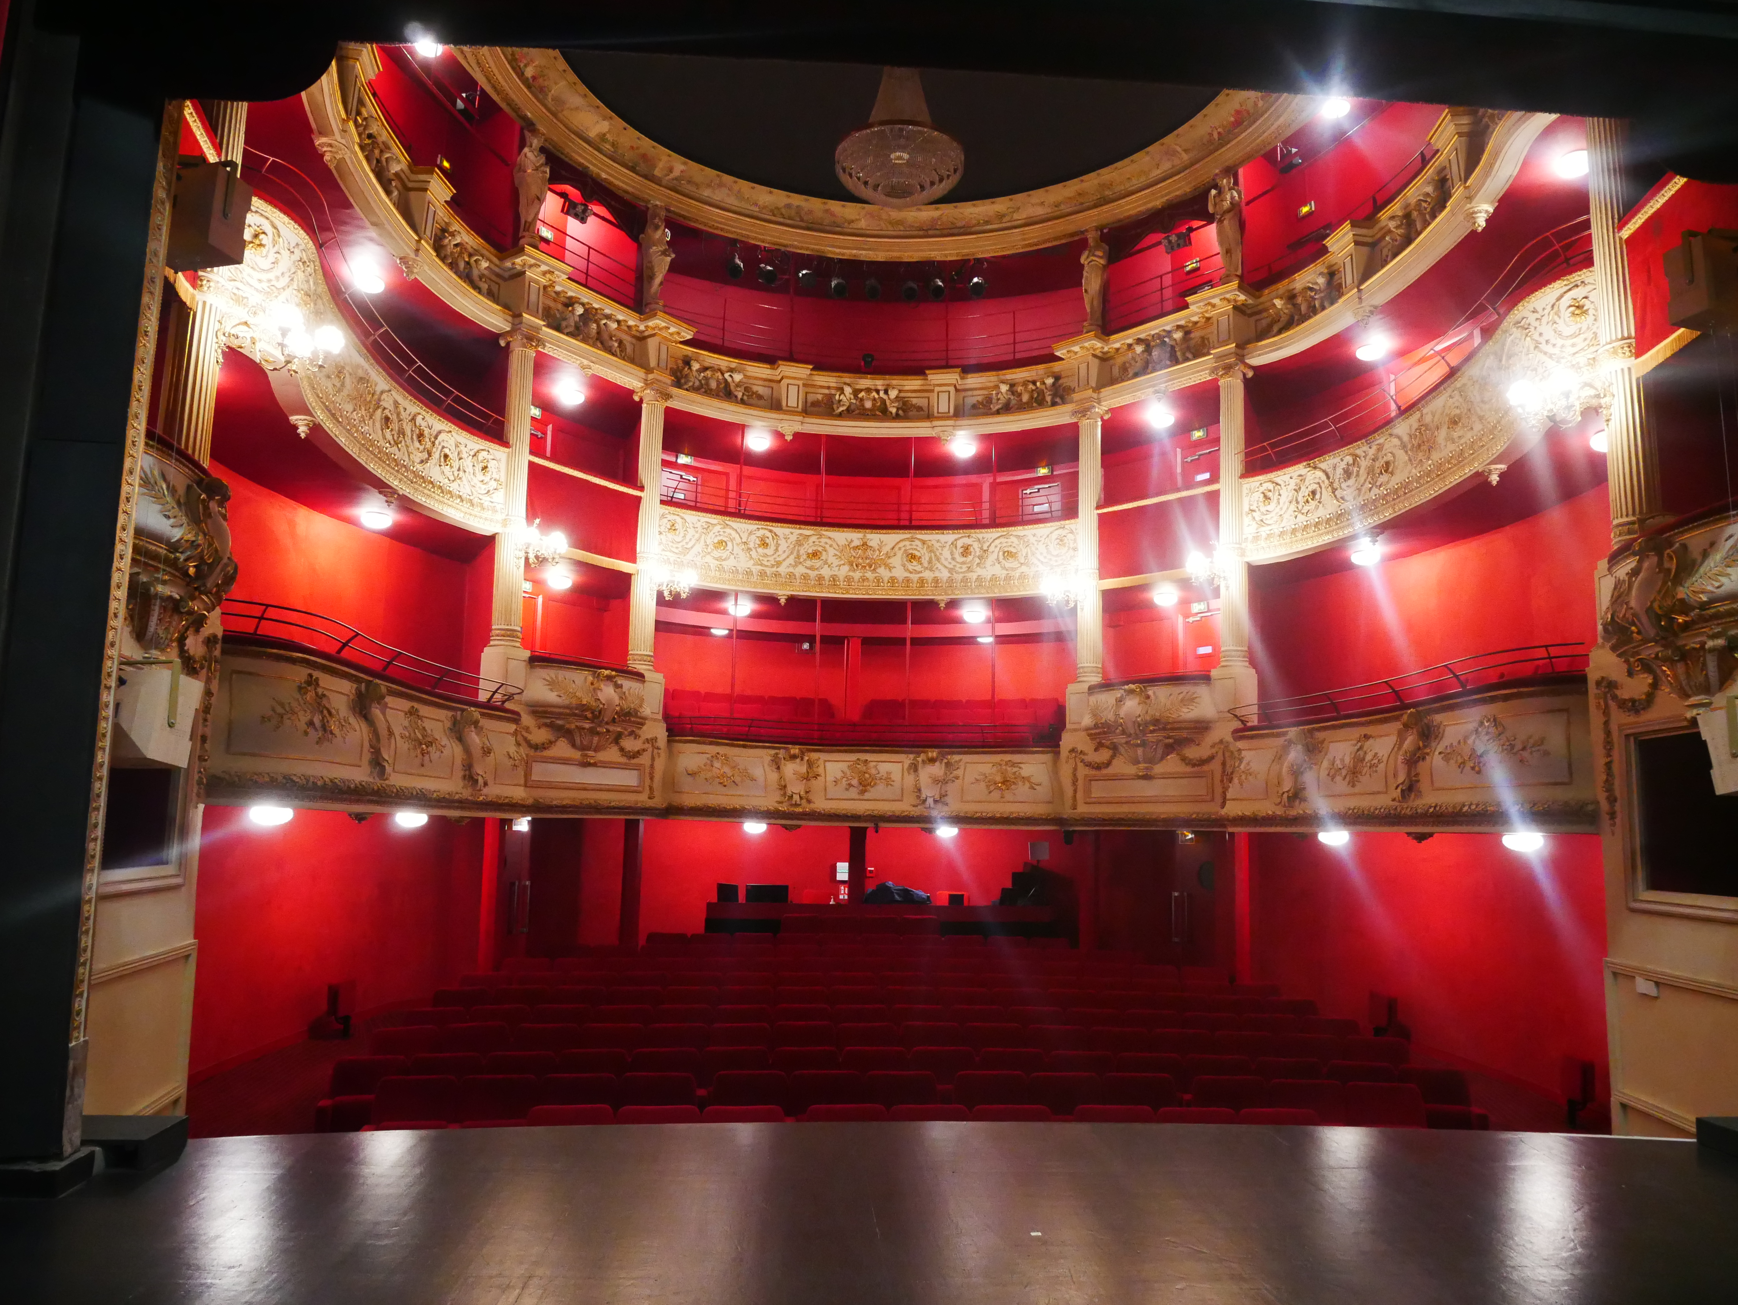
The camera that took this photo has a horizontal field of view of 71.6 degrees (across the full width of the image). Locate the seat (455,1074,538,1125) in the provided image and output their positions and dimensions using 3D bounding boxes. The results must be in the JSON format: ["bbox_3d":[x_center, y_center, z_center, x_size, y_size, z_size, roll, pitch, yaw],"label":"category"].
[{"bbox_3d":[-2.448,3.240,7.794,0.540,0.880,0.580,3,-8,-12],"label":"seat"}]

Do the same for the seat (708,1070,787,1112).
[{"bbox_3d":[-0.821,3.411,8.348,0.550,0.870,0.580,2,-8,-7],"label":"seat"}]

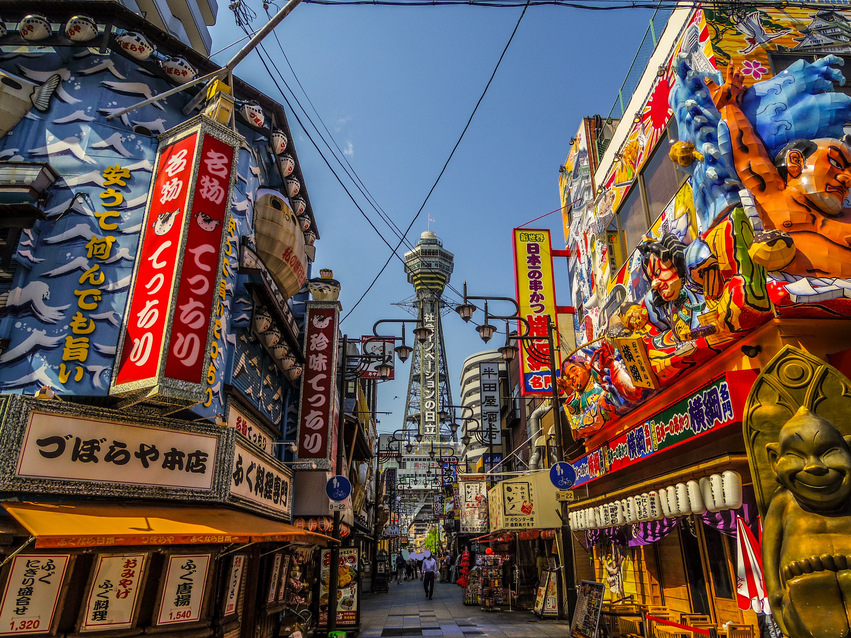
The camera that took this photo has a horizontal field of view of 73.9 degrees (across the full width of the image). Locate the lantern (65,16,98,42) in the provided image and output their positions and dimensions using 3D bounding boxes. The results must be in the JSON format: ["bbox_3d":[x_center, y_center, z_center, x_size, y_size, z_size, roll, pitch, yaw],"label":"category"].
[{"bbox_3d":[-5.670,-4.779,9.394,0.500,0.400,0.420,0,-23,0],"label":"lantern"}]

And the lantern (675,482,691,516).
[{"bbox_3d":[4.025,2.814,8.821,0.250,0.490,0.250,1,-22,-1],"label":"lantern"}]

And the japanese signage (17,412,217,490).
[{"bbox_3d":[-4.181,1.907,7.952,2.520,0.840,0.140,19,-29,-38],"label":"japanese signage"}]

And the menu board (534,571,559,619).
[{"bbox_3d":[3.400,7.734,15.955,0.500,1.200,0.950,2,-23,-5],"label":"menu board"}]

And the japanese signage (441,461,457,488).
[{"bbox_3d":[2.161,14.255,52.000,1.400,2.300,0.300,0,-22,1],"label":"japanese signage"}]

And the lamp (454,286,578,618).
[{"bbox_3d":[1.990,2.817,13.229,2.420,8.200,0.550,0,-23,0],"label":"lamp"}]

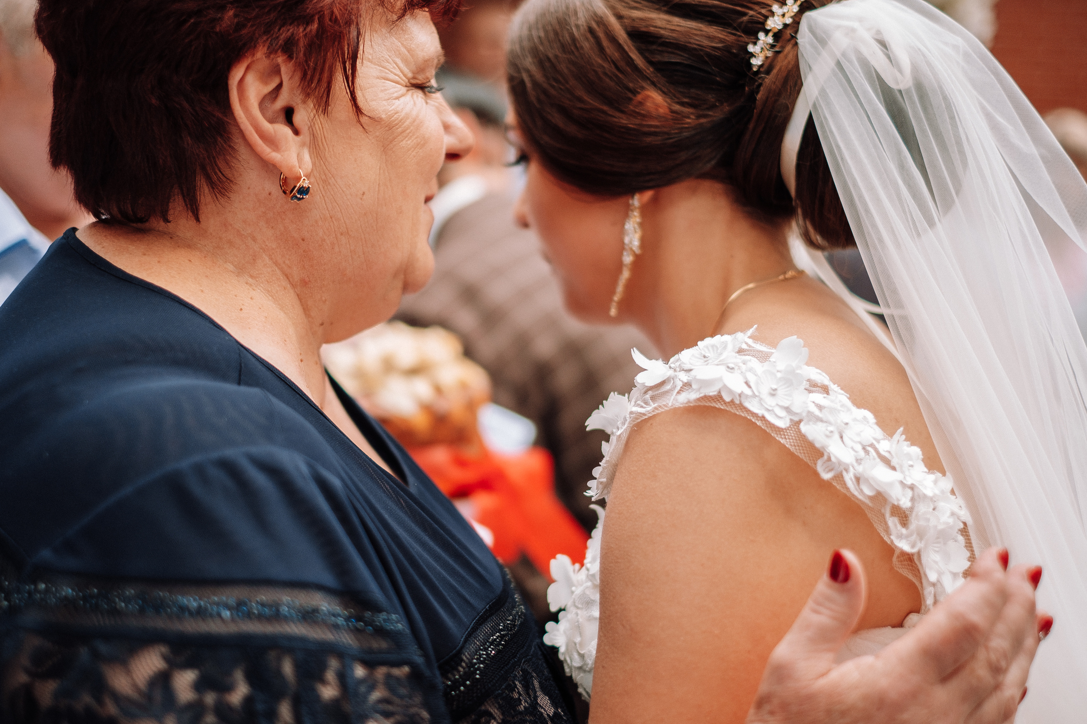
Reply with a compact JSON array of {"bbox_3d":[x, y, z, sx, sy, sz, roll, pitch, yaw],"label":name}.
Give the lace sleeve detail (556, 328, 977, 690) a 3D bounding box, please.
[{"bbox_3d":[0.117,0.082,0.870,0.230,0.198,0.150,0,7,-3],"label":"lace sleeve detail"}]

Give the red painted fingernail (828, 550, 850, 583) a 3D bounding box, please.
[{"bbox_3d":[0.146,0.101,0.790,0.012,0.017,0.005,-8,-7,30],"label":"red painted fingernail"}]

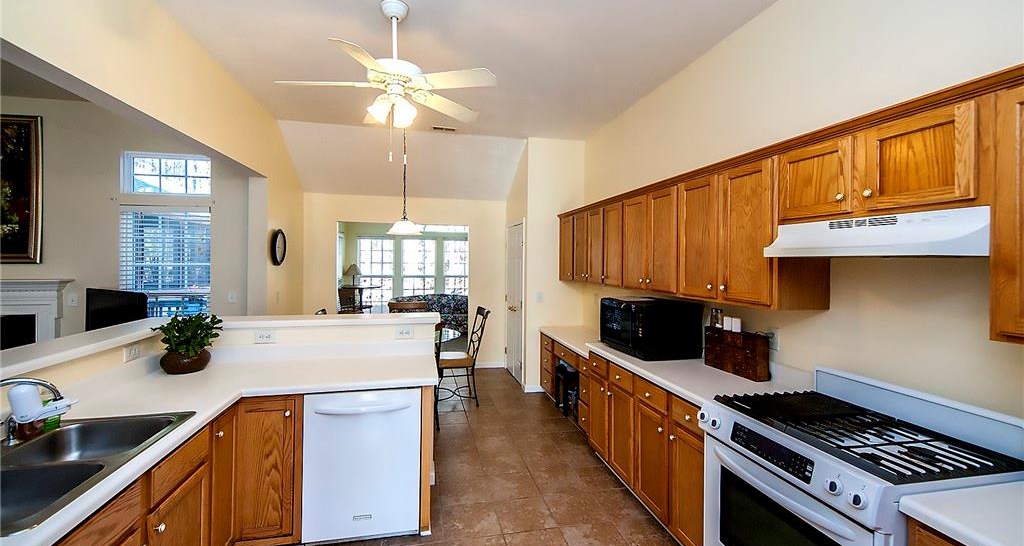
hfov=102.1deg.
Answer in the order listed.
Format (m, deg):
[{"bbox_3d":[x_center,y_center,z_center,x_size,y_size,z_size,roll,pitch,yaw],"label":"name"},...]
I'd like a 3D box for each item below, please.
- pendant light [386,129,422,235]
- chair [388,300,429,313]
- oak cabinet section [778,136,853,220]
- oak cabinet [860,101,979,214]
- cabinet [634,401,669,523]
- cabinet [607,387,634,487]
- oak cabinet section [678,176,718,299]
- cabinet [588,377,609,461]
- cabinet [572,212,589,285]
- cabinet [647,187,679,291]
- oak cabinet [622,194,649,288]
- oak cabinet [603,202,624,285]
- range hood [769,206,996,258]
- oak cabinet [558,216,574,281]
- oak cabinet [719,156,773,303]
[{"bbox_3d":[-1.166,-1.012,4.530,0.376,1.180,0.376,1,1,-12],"label":"pendant light"},{"bbox_3d":[-1.293,0.906,5.111,0.485,1.045,0.550,1,1,-13],"label":"chair"},{"bbox_3d":[1.426,-0.390,1.790,0.333,0.316,0.337,-1,2,-13],"label":"oak cabinet section"},{"bbox_3d":[1.546,-0.384,1.484,0.325,0.315,0.370,1,1,-12],"label":"oak cabinet"},{"bbox_3d":[1.097,1.114,2.537,0.565,0.590,0.345,1,1,-13],"label":"cabinet"},{"bbox_3d":[1.054,1.105,2.914,0.635,0.595,0.375,1,1,-12],"label":"cabinet"},{"bbox_3d":[1.265,-0.205,2.524,0.333,0.724,0.365,-1,2,-13],"label":"oak cabinet section"},{"bbox_3d":[0.938,1.100,3.242,0.565,0.580,0.320,1,1,-13],"label":"cabinet"},{"bbox_3d":[0.886,-0.265,4.456,0.325,0.735,0.370,1,1,-12],"label":"cabinet"},{"bbox_3d":[1.222,-0.224,2.970,0.321,0.730,0.355,1,1,-13],"label":"cabinet"},{"bbox_3d":[1.137,-0.234,3.343,0.321,0.730,0.380,1,1,-13],"label":"oak cabinet"},{"bbox_3d":[1.051,-0.244,3.724,0.321,0.730,0.360,1,1,-13],"label":"oak cabinet"},{"bbox_3d":[1.470,-0.137,1.646,0.430,0.155,0.762,1,1,-13],"label":"range hood"},{"bbox_3d":[0.795,-0.279,4.866,0.325,0.740,0.400,1,1,-12],"label":"oak cabinet"},{"bbox_3d":[1.380,-0.204,2.223,0.325,0.735,0.375,1,1,-12],"label":"oak cabinet"}]

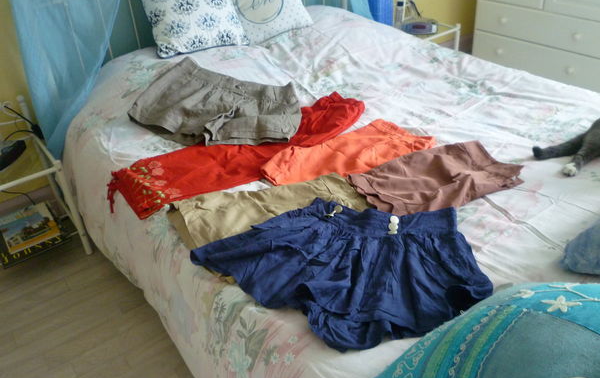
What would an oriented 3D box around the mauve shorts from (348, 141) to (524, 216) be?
[{"bbox_3d":[0.391,-0.039,1.412,0.460,0.060,0.285,-20,37,-22],"label":"mauve shorts"}]

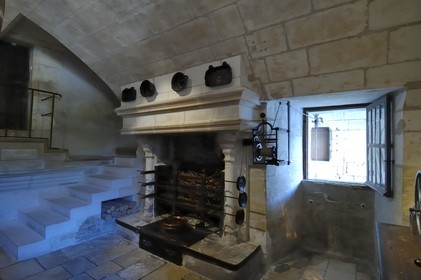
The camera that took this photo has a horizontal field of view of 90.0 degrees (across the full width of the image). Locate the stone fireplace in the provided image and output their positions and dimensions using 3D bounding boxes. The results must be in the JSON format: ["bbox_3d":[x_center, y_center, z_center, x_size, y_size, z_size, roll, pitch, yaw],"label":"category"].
[{"bbox_3d":[-0.515,0.220,3.510,2.680,2.460,0.740,0,-1,35],"label":"stone fireplace"}]

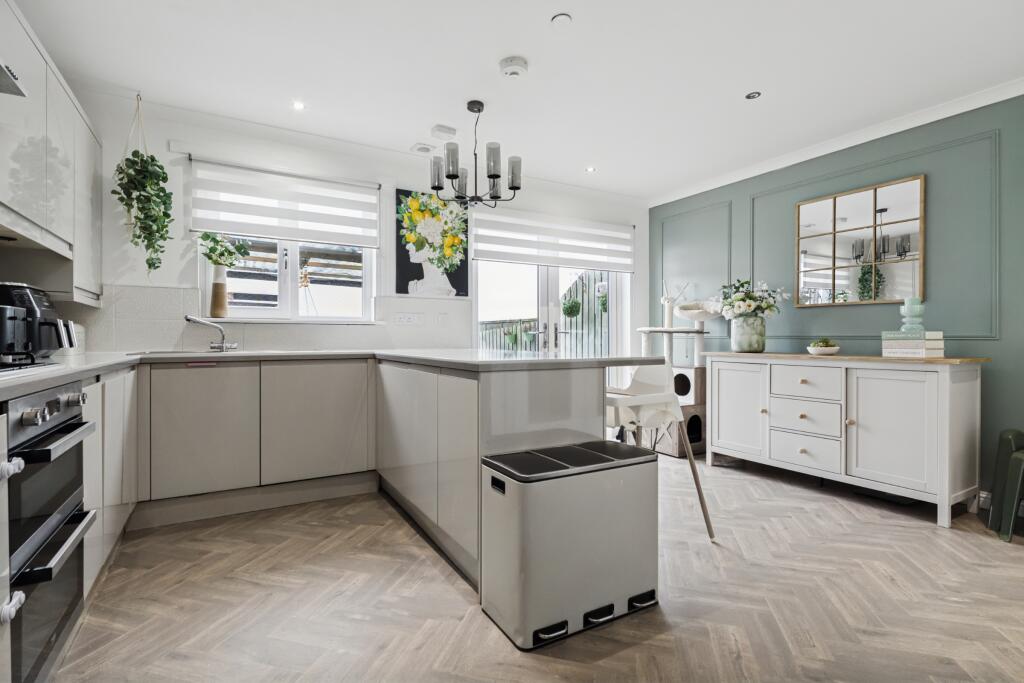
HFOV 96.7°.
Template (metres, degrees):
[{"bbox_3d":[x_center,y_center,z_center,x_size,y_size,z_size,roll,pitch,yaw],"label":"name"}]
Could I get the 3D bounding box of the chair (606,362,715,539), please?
[{"bbox_3d":[0.612,0.552,2.368,0.610,0.900,0.570,0,0,-31],"label":"chair"}]

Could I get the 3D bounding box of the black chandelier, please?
[{"bbox_3d":[-0.225,-1.138,2.770,0.550,0.600,0.520,0,0,-5],"label":"black chandelier"}]

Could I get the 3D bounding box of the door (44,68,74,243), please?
[{"bbox_3d":[-2.053,-0.811,2.056,0.022,0.679,0.395,0,0,-32],"label":"door"}]

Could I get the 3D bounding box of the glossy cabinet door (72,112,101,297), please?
[{"bbox_3d":[-2.344,-0.722,2.506,0.022,0.890,0.600,0,0,-32],"label":"glossy cabinet door"}]

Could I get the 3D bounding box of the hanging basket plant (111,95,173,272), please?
[{"bbox_3d":[-2.206,-0.937,2.717,0.290,1.030,0.280,0,0,-31],"label":"hanging basket plant"}]

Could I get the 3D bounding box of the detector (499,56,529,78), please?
[{"bbox_3d":[0.013,-1.411,2.358,0.142,0.048,0.142,0,0,0],"label":"detector"}]

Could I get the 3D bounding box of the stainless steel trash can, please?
[{"bbox_3d":[0.229,0.719,1.727,0.605,0.578,0.285,0,0,-29],"label":"stainless steel trash can"}]

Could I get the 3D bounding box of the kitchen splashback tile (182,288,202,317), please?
[{"bbox_3d":[-2.096,-0.252,2.979,0.095,0.190,0.010,0,0,-30],"label":"kitchen splashback tile"}]

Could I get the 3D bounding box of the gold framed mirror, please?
[{"bbox_3d":[2.394,-0.647,3.180,0.030,0.810,0.785,0,0,-31],"label":"gold framed mirror"}]

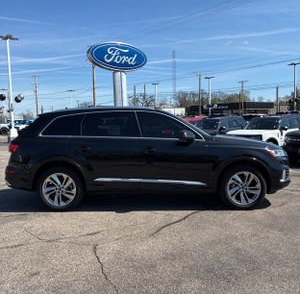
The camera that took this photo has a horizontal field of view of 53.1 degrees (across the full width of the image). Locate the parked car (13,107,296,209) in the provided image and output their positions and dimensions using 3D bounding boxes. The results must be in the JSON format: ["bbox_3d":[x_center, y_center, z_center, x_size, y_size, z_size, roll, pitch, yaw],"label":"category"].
[{"bbox_3d":[-0.052,0.097,5.815,5.060,1.740,1.990,-1,4,1],"label":"parked car"}]

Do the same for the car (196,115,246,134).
[{"bbox_3d":[3.787,-0.814,17.091,4.600,1.750,1.900,-5,6,-42],"label":"car"}]

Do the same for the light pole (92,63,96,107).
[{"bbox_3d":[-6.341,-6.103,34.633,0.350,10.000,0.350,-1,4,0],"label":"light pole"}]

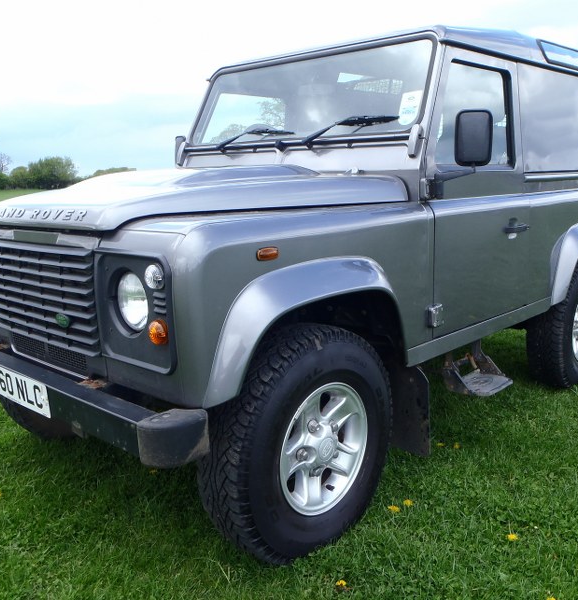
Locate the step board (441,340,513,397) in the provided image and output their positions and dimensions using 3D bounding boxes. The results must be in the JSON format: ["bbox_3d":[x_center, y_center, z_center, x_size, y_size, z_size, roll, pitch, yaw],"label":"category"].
[{"bbox_3d":[0.848,0.301,2.884,0.200,0.185,0.270,9,15,43],"label":"step board"}]

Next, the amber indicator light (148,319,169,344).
[{"bbox_3d":[-0.352,0.087,1.752,0.073,0.073,0.045,9,14,43],"label":"amber indicator light"}]

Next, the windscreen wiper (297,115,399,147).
[{"bbox_3d":[0.246,-0.703,2.704,0.490,0.125,0.050,9,-14,43],"label":"windscreen wiper"}]

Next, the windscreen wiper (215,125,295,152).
[{"bbox_3d":[-0.157,-0.786,3.149,0.515,0.105,0.050,9,-7,43],"label":"windscreen wiper"}]

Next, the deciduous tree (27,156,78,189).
[{"bbox_3d":[-28.695,-15.409,78.512,5.800,4.200,5.200,-5,11,-19],"label":"deciduous tree"}]

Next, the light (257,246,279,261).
[{"bbox_3d":[-0.059,-0.133,1.863,0.025,0.037,0.078,9,15,43],"label":"light"}]

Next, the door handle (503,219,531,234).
[{"bbox_3d":[1.041,-0.337,2.970,0.060,0.080,0.170,9,14,43],"label":"door handle"}]

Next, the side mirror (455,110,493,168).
[{"bbox_3d":[0.712,-0.620,2.484,0.150,0.218,0.060,1,11,14],"label":"side mirror"}]

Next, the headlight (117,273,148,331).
[{"bbox_3d":[-0.428,0.002,1.859,0.178,0.178,0.090,9,14,43],"label":"headlight"}]

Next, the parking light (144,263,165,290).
[{"bbox_3d":[-0.358,-0.062,1.730,0.072,0.072,0.042,9,15,43],"label":"parking light"}]

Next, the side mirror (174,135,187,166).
[{"bbox_3d":[-0.606,-0.832,3.727,0.060,0.218,0.150,-7,12,-27],"label":"side mirror"}]

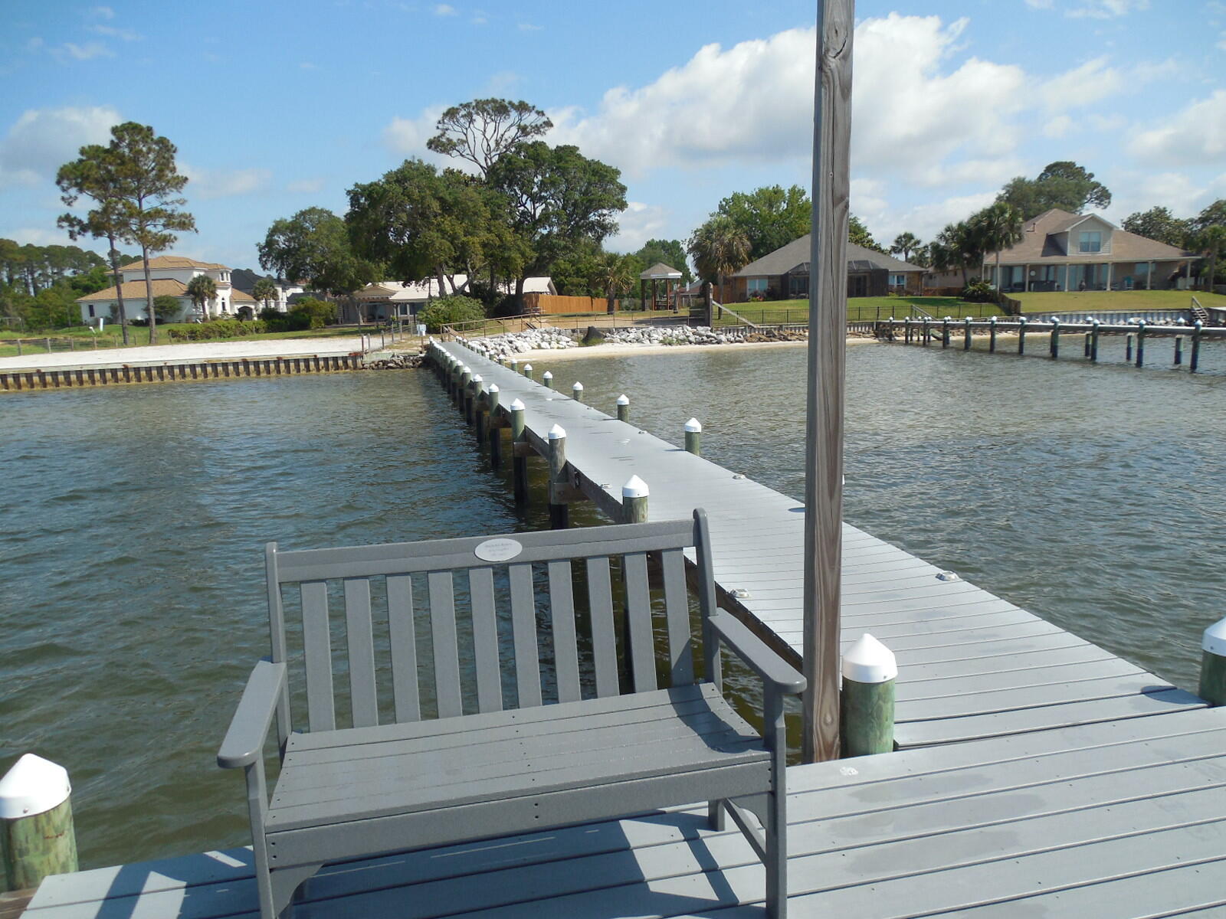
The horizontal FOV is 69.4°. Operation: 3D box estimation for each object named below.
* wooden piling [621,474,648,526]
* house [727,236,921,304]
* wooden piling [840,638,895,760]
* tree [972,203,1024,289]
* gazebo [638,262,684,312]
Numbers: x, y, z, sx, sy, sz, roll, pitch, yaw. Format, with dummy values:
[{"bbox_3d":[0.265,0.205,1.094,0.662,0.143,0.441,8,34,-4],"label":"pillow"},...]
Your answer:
[{"bbox_3d":[0.158,0.807,5.989,0.177,1.420,0.177,-3,9,-13],"label":"wooden piling"},{"bbox_3d":[23.906,-21.362,98.000,19.500,7.100,14.500,2,9,14],"label":"house"},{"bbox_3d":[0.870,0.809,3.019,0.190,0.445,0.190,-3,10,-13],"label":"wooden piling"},{"bbox_3d":[34.355,-18.951,79.000,4.400,7.712,4.400,-1,9,0],"label":"tree"},{"bbox_3d":[3.769,-13.398,69.000,3.400,3.754,3.400,-1,9,0],"label":"gazebo"}]

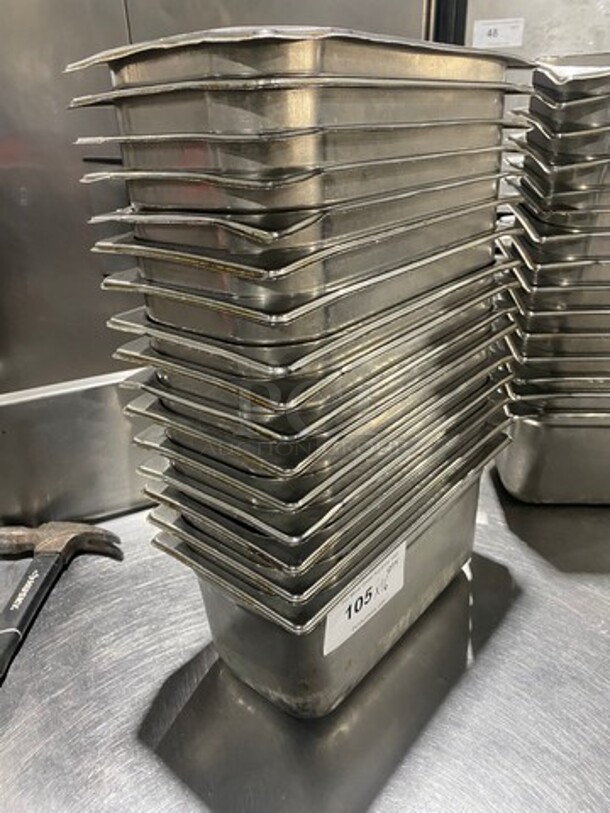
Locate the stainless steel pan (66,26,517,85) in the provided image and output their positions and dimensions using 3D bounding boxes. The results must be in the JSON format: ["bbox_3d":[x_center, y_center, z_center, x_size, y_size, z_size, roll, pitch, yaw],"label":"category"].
[{"bbox_3d":[0.022,-0.179,0.453,0.175,0.130,0.325,17,31,37],"label":"stainless steel pan"}]

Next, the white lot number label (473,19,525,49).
[{"bbox_3d":[0.397,-0.764,1.252,0.102,0.051,0.002,-3,25,0],"label":"white lot number label"}]

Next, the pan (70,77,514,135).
[{"bbox_3d":[0.023,-0.162,0.460,0.175,0.130,0.325,17,31,37],"label":"pan"}]

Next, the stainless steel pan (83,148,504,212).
[{"bbox_3d":[0.024,-0.122,0.478,0.175,0.130,0.325,17,31,37],"label":"stainless steel pan"}]

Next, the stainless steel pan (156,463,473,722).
[{"bbox_3d":[0.045,0.140,0.592,0.168,0.148,0.320,17,32,37],"label":"stainless steel pan"}]

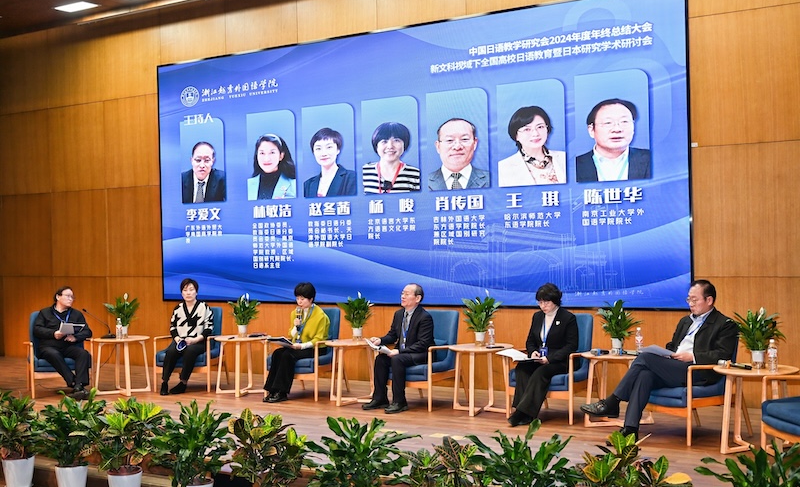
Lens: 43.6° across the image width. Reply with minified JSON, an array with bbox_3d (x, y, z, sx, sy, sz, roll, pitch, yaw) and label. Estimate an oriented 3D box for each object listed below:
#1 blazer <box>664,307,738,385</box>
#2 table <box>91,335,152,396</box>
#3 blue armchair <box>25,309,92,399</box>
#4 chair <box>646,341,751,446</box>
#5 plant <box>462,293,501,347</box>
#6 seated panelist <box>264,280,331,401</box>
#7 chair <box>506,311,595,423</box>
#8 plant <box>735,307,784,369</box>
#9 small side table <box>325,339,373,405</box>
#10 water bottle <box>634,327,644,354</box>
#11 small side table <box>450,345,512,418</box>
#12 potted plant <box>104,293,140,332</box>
[{"bbox_3d":[2.350,0.790,7.909,0.430,0.600,0.520,-1,0,-30],"label":"blazer"},{"bbox_3d":[-3.036,1.336,10.961,0.620,0.585,0.620,-1,0,0],"label":"table"},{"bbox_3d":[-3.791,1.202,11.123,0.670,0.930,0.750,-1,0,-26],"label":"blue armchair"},{"bbox_3d":[2.312,1.069,7.900,0.690,0.890,0.660,-1,0,-25],"label":"chair"},{"bbox_3d":[0.765,0.699,9.377,0.373,0.516,0.361,-1,0,0],"label":"plant"},{"bbox_3d":[-1.072,0.995,10.294,0.500,1.180,0.780,-1,0,36],"label":"seated panelist"},{"bbox_3d":[1.389,1.087,8.863,0.660,0.890,0.690,-1,0,38],"label":"chair"},{"bbox_3d":[2.660,0.695,7.376,0.384,0.447,0.364,-1,0,0],"label":"plant"},{"bbox_3d":[-0.443,1.290,10.013,0.600,0.598,0.600,-1,0,0],"label":"small side table"},{"bbox_3d":[1.997,0.818,8.324,0.066,0.233,0.066,-1,0,0],"label":"water bottle"},{"bbox_3d":[0.761,1.253,9.233,0.620,0.585,0.620,-1,0,0],"label":"small side table"},{"bbox_3d":[-3.089,0.800,11.129,0.401,0.497,0.381,-1,0,0],"label":"potted plant"}]

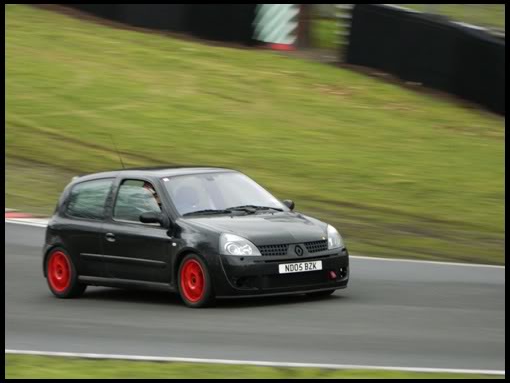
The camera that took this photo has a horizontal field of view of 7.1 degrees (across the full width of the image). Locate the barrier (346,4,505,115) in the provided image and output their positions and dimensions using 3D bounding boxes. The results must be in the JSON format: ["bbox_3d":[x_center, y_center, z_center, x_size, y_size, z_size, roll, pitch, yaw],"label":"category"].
[{"bbox_3d":[2.489,-2.037,59.958,0.300,1.060,12.200,-3,6,-9],"label":"barrier"}]

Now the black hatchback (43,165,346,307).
[{"bbox_3d":[-0.645,0.425,42.000,1.670,1.370,3.810,-4,3,-35],"label":"black hatchback"}]

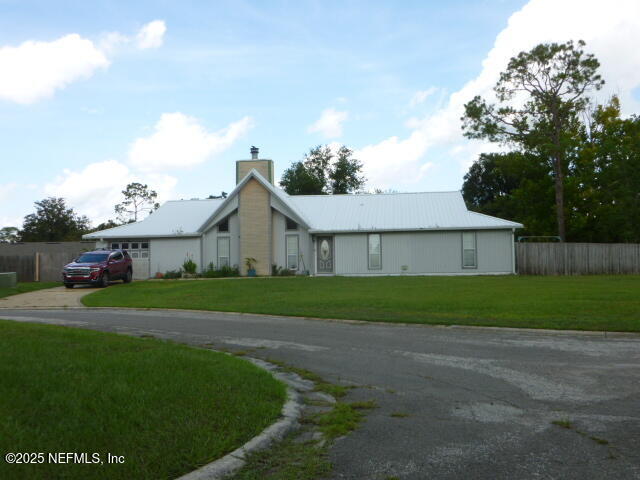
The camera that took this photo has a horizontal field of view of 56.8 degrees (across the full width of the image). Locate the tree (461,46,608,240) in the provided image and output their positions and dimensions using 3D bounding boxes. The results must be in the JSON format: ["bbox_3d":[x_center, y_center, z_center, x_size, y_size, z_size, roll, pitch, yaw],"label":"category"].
[{"bbox_3d":[18.312,-7.494,50.106,12.059,18.901,11.456,-1,-1,0],"label":"tree"}]

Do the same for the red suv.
[{"bbox_3d":[-10.850,1.400,29.100,1.950,1.720,4.920,-1,-1,2],"label":"red suv"}]

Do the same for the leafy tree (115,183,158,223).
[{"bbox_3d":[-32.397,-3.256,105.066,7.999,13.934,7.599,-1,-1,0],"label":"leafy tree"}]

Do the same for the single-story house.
[{"bbox_3d":[-0.720,-1.632,40.395,25.800,7.700,12.900,-1,-1,8],"label":"single-story house"}]

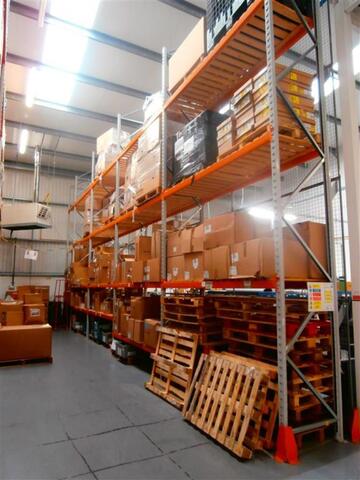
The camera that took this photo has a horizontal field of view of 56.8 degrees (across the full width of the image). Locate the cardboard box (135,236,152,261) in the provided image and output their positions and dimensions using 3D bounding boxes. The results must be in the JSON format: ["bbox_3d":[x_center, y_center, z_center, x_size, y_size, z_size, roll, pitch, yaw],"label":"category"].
[{"bbox_3d":[-0.795,0.227,7.386,0.330,0.510,0.240,4,-9,-28],"label":"cardboard box"}]

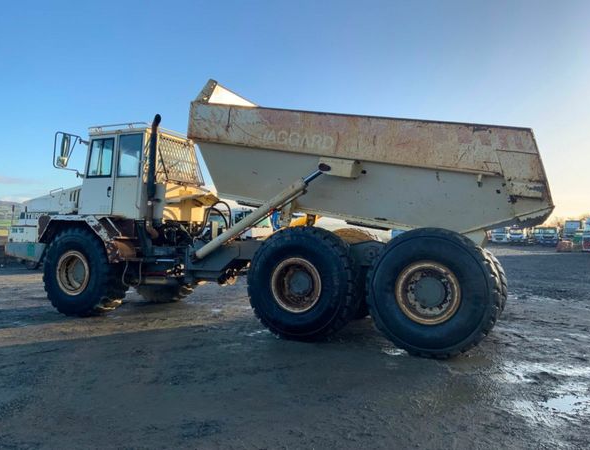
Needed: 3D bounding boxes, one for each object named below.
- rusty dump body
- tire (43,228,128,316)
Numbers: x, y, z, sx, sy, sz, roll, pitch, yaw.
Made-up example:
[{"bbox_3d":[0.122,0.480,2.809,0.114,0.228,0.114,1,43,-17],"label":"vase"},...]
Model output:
[{"bbox_3d":[1.177,-0.948,7.678,5.037,1.639,2.606,10,3,25],"label":"rusty dump body"},{"bbox_3d":[-3.619,0.793,8.746,1.574,1.559,0.589,0,-1,25],"label":"tire"}]

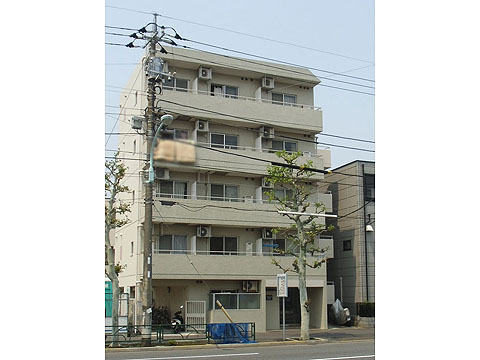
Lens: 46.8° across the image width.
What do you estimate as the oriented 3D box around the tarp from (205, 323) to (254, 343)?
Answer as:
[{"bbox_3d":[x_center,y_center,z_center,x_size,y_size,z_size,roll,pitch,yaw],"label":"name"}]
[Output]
[{"bbox_3d":[-0.372,6.004,21.817,1.900,0.790,0.500,6,-13,-25],"label":"tarp"}]

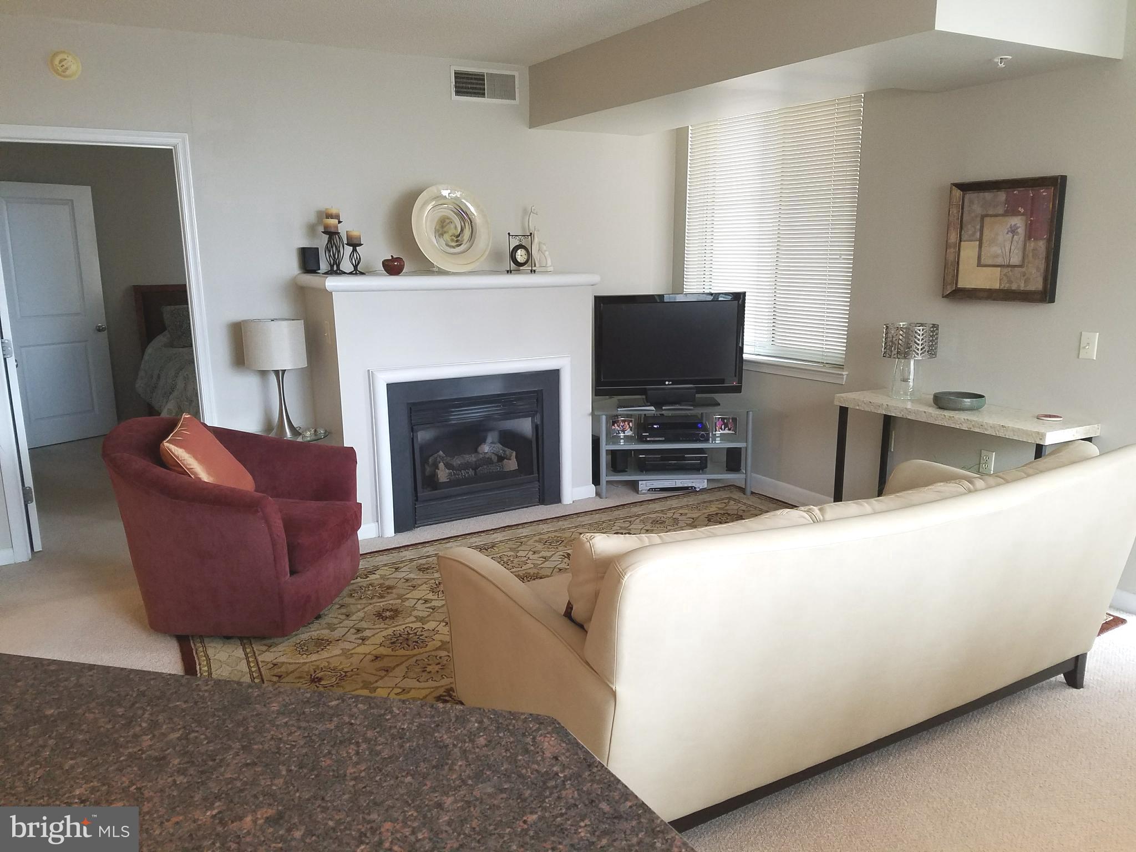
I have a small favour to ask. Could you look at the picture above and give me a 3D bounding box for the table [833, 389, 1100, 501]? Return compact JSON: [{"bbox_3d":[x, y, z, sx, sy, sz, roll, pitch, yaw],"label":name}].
[{"bbox_3d":[1.837,0.293,4.126,0.372,0.776,1.110,-8,14,-29],"label":"table"}]

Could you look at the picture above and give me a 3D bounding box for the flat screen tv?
[{"bbox_3d":[0.630,-0.488,5.387,0.930,0.688,0.250,-1,12,-2],"label":"flat screen tv"}]

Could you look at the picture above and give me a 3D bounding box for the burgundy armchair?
[{"bbox_3d":[-1.457,0.403,3.734,0.860,0.790,0.810,1,12,7],"label":"burgundy armchair"}]

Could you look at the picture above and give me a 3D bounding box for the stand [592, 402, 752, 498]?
[{"bbox_3d":[0.658,0.121,5.485,1.000,0.555,0.500,-1,12,-2],"label":"stand"}]

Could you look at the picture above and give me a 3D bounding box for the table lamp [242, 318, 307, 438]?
[{"bbox_3d":[-1.541,-0.253,4.537,0.312,0.628,0.312,-8,14,-29],"label":"table lamp"}]

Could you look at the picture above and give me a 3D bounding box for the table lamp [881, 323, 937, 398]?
[{"bbox_3d":[1.703,-0.320,4.264,0.252,0.368,0.252,-8,14,-29],"label":"table lamp"}]

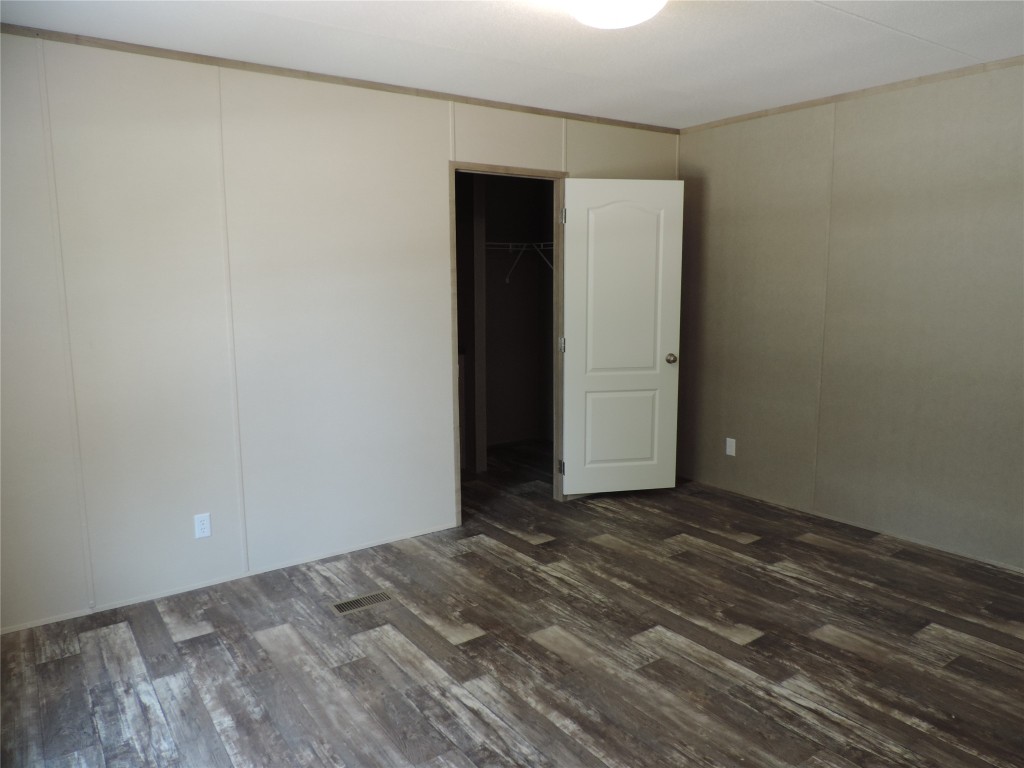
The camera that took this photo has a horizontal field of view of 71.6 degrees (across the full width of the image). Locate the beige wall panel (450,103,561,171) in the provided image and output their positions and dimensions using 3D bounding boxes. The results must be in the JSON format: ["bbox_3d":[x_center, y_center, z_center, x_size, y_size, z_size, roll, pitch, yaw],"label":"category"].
[{"bbox_3d":[-0.006,-1.427,4.164,0.796,0.319,0.030,-6,10,-34],"label":"beige wall panel"}]

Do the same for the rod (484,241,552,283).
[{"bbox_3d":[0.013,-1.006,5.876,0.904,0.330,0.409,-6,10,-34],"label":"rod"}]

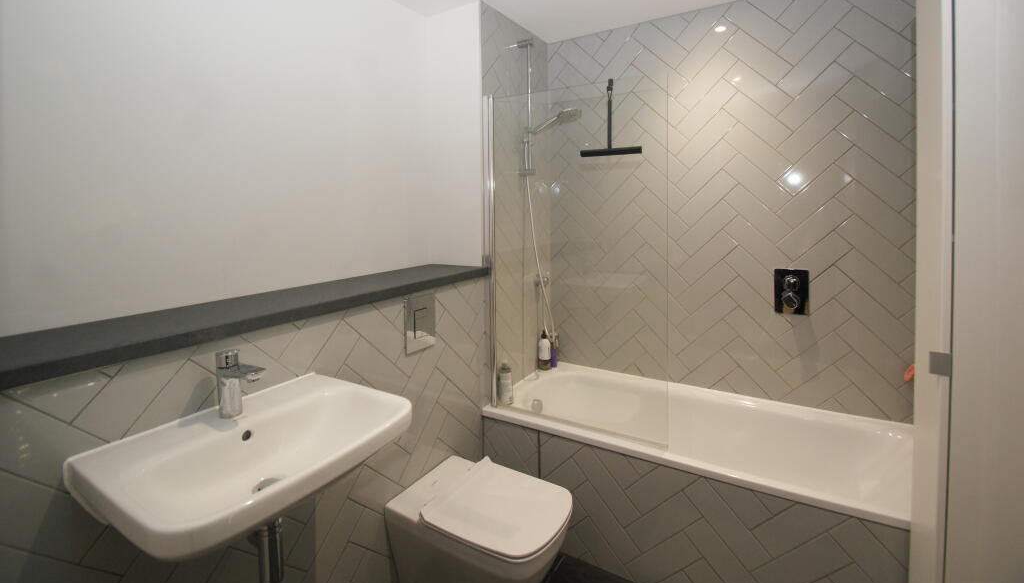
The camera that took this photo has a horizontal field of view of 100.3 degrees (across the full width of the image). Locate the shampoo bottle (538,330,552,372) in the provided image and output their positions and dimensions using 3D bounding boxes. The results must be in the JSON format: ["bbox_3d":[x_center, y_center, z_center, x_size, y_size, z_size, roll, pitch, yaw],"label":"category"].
[{"bbox_3d":[0.182,0.322,2.345,0.071,0.211,0.071,-1,8,-6],"label":"shampoo bottle"}]

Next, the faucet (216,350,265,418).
[{"bbox_3d":[-0.600,0.211,0.950,0.143,0.142,0.050,4,9,30],"label":"faucet"}]

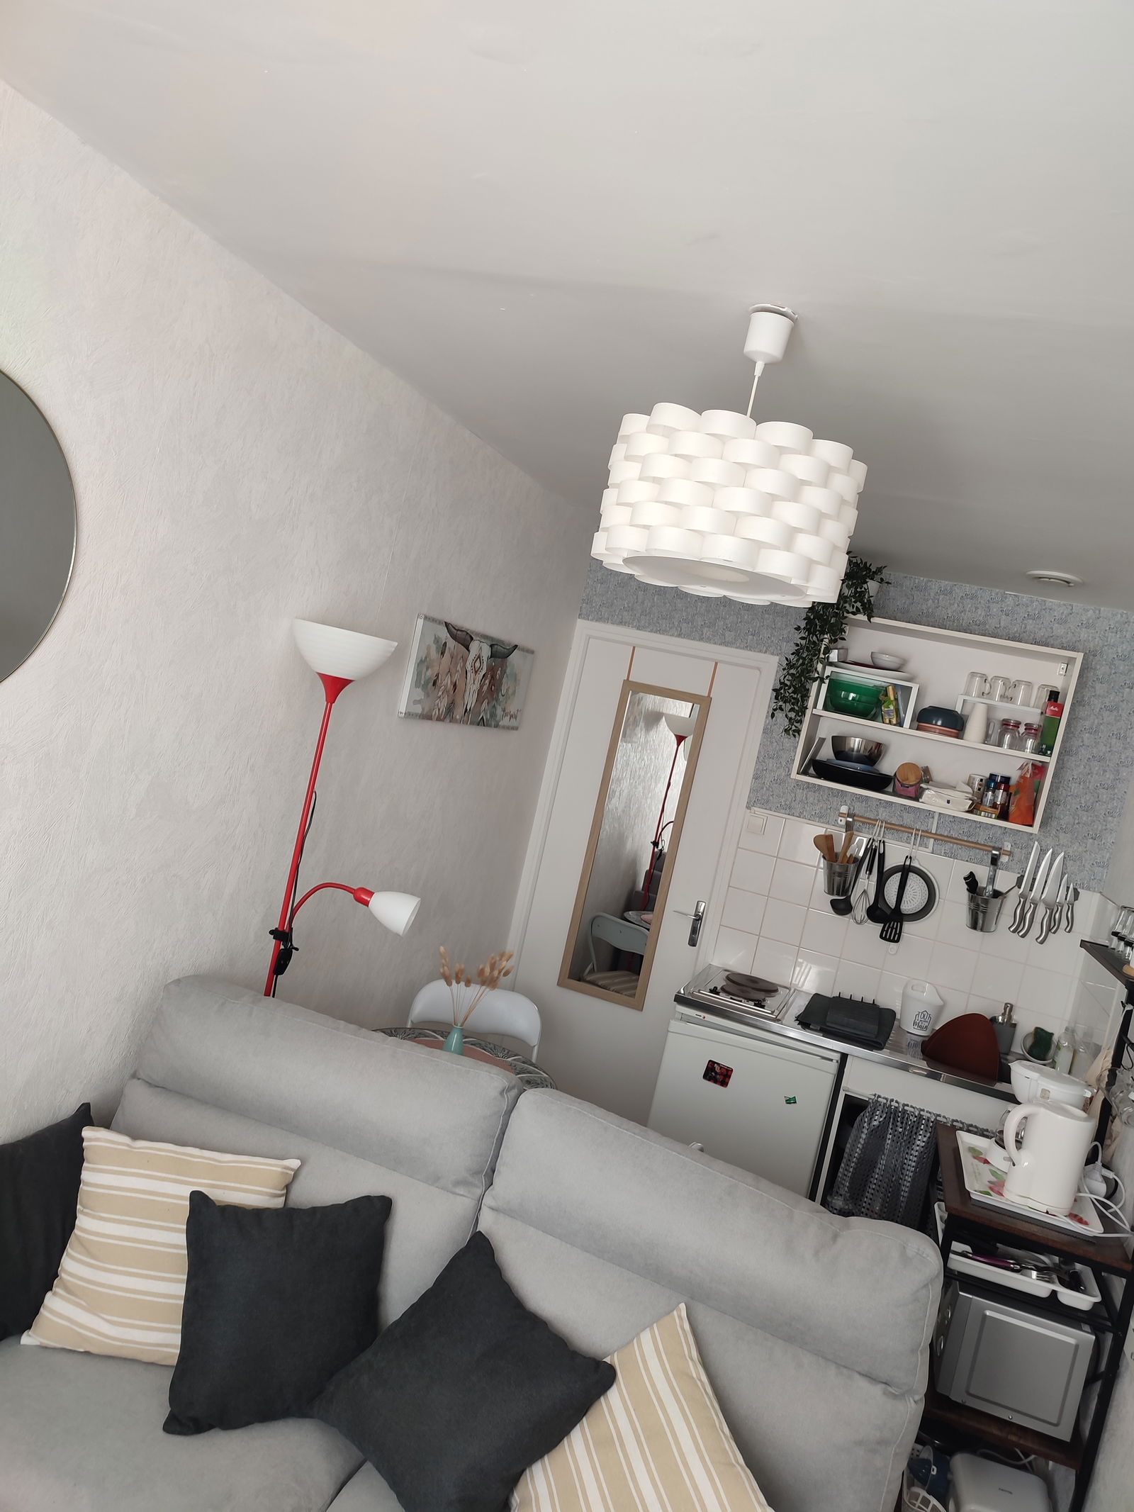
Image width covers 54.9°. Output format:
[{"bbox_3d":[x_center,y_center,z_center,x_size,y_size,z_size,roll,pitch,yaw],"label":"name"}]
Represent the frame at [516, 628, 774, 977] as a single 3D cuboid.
[{"bbox_3d":[0.197,0.560,4.192,0.790,2.060,0.090,13,4,18],"label":"frame"}]

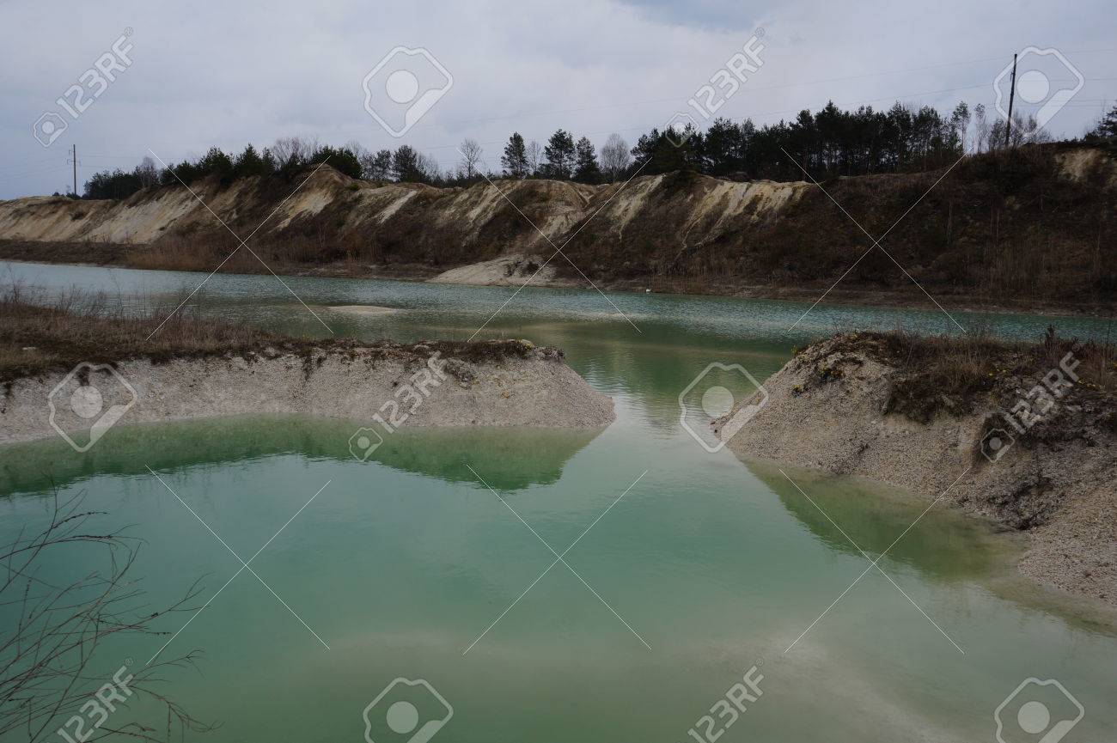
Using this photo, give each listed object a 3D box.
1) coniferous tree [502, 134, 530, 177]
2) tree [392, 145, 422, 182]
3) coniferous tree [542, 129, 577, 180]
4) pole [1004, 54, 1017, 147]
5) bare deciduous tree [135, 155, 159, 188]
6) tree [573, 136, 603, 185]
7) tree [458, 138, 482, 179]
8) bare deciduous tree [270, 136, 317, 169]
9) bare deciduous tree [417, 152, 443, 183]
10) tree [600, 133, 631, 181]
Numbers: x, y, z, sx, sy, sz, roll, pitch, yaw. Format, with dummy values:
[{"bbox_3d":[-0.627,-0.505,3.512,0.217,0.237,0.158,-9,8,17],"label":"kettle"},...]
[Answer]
[{"bbox_3d":[-6.090,-30.360,118.030,3.820,6.790,3.700,0,9,0],"label":"coniferous tree"},{"bbox_3d":[-23.220,-31.610,128.030,4.530,6.000,4.390,0,9,0],"label":"tree"},{"bbox_3d":[0.120,-30.220,117.030,4.610,7.470,4.480,0,9,0],"label":"coniferous tree"},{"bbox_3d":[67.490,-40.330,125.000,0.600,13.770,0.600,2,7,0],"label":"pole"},{"bbox_3d":[-125.453,-60.569,255.000,7.710,10.150,7.710,2,7,0],"label":"bare deciduous tree"},{"bbox_3d":[4.120,-29.620,118.030,4.060,7.040,3.930,0,9,0],"label":"tree"},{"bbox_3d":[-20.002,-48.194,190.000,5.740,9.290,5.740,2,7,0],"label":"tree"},{"bbox_3d":[-68.963,-56.548,218.000,12.270,9.540,11.040,2,7,0],"label":"bare deciduous tree"},{"bbox_3d":[-19.990,-31.500,130.030,3.940,5.140,3.820,0,9,0],"label":"bare deciduous tree"},{"bbox_3d":[11.518,-43.470,170.000,6.200,9.690,6.200,2,7,0],"label":"tree"}]

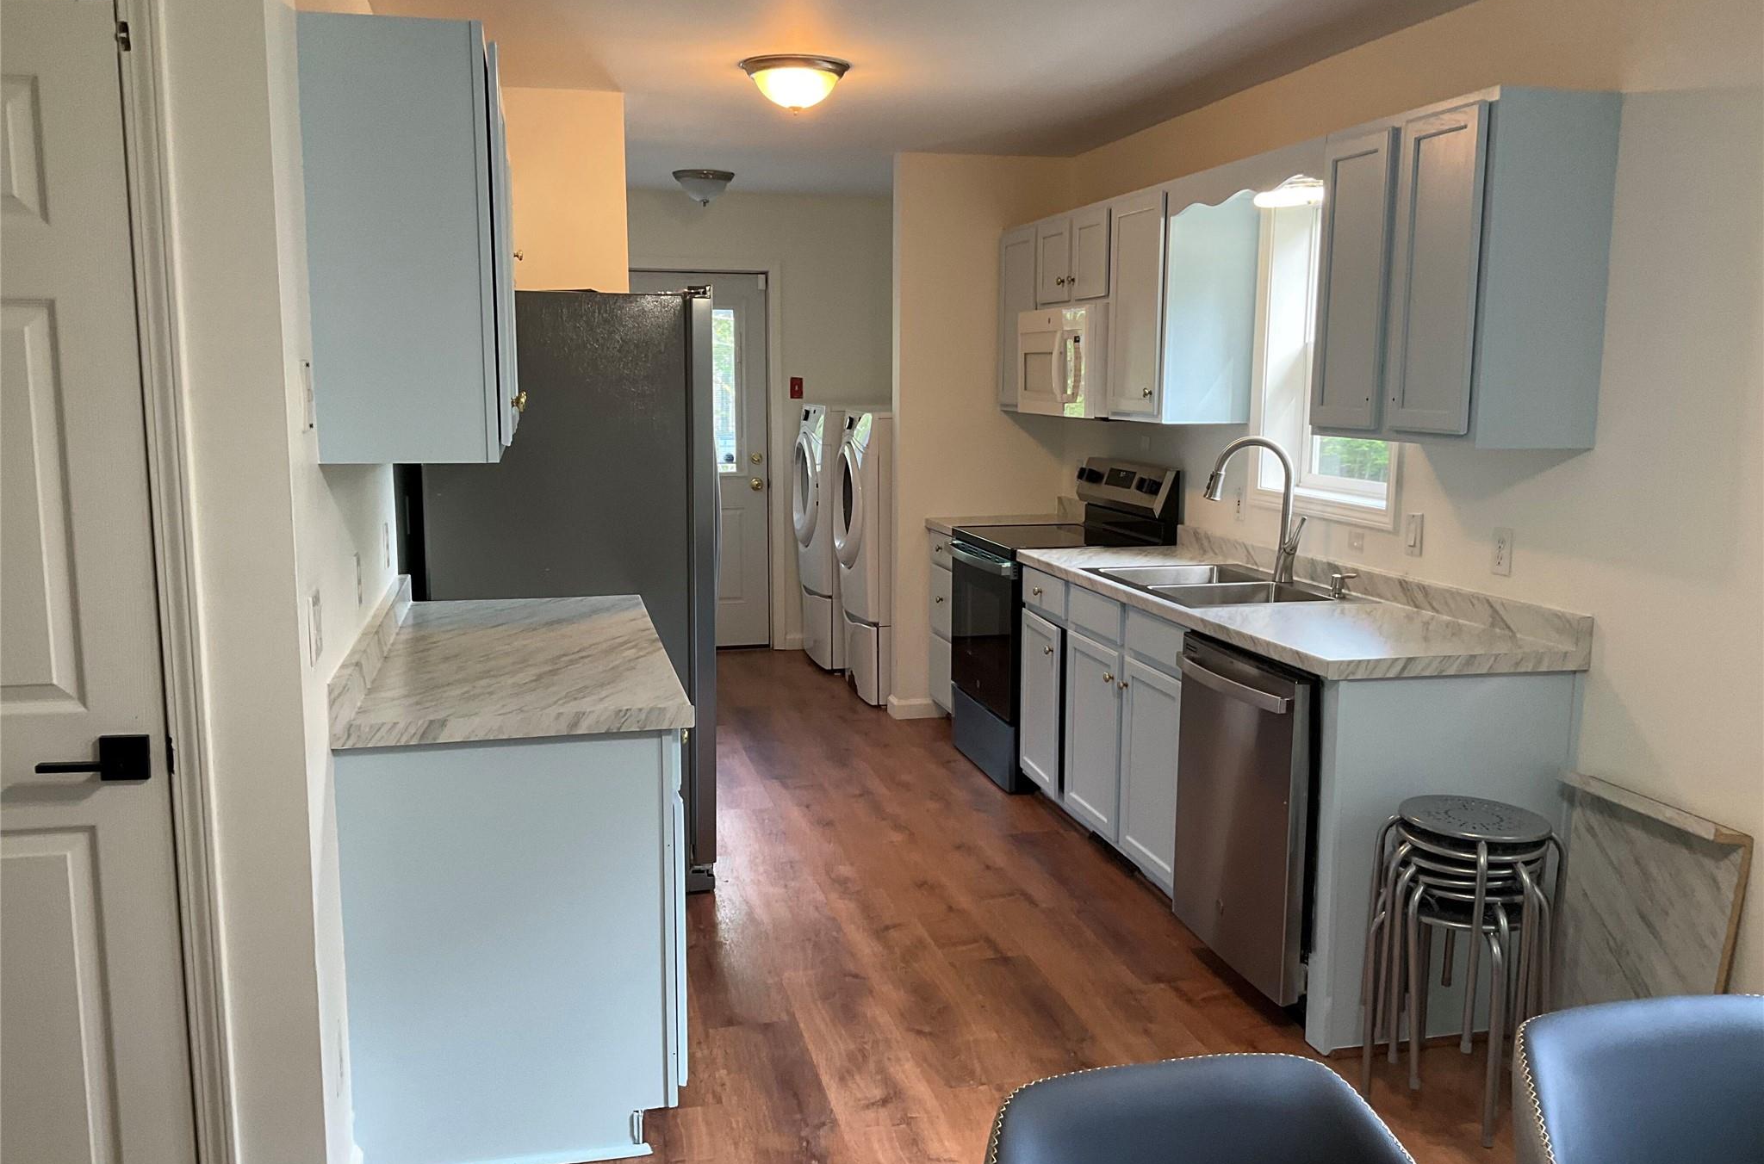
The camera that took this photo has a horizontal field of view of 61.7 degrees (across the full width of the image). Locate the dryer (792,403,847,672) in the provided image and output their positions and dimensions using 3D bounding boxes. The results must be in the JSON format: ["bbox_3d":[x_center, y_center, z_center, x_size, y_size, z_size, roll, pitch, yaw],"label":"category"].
[{"bbox_3d":[-0.041,-0.241,7.748,0.800,1.310,0.685,-2,8,-13],"label":"dryer"}]

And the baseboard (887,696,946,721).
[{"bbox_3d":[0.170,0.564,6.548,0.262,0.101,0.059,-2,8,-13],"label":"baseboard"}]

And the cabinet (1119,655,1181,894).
[{"bbox_3d":[1.041,0.532,4.254,0.582,0.607,0.390,-2,8,-13],"label":"cabinet"}]

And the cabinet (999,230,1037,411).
[{"bbox_3d":[0.716,-1.106,6.224,0.326,0.769,0.434,-2,8,-13],"label":"cabinet"}]

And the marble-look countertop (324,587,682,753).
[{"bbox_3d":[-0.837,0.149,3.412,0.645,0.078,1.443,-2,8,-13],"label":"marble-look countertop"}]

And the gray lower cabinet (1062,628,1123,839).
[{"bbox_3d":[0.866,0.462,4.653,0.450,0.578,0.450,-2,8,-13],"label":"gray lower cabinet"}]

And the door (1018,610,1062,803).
[{"bbox_3d":[0.540,0.407,5.009,0.024,0.583,0.322,-2,8,-14],"label":"door"}]

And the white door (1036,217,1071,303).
[{"bbox_3d":[0.657,-1.236,5.717,0.033,0.310,0.360,-2,8,-13],"label":"white door"}]

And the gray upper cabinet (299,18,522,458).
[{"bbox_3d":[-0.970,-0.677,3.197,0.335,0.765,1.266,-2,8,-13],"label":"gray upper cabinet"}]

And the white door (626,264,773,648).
[{"bbox_3d":[-1.047,-0.627,7.889,0.910,2.030,0.060,-2,8,-13],"label":"white door"}]

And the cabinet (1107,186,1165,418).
[{"bbox_3d":[1.003,-0.934,5.026,0.326,0.769,0.434,-2,8,-13],"label":"cabinet"}]

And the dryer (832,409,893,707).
[{"bbox_3d":[0.184,-0.142,7.047,0.800,1.315,0.685,-2,8,-13],"label":"dryer"}]

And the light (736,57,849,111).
[{"bbox_3d":[-0.259,-1.483,4.431,0.335,0.145,0.335,0,8,0],"label":"light"}]

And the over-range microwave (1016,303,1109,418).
[{"bbox_3d":[0.834,-0.836,5.589,0.395,0.410,0.770,-2,8,-13],"label":"over-range microwave"}]

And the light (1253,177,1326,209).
[{"bbox_3d":[1.202,-1.121,4.242,0.267,0.084,0.267,-2,8,-13],"label":"light"}]

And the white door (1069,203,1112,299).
[{"bbox_3d":[0.746,-1.183,5.347,0.033,0.310,0.360,-2,8,-13],"label":"white door"}]

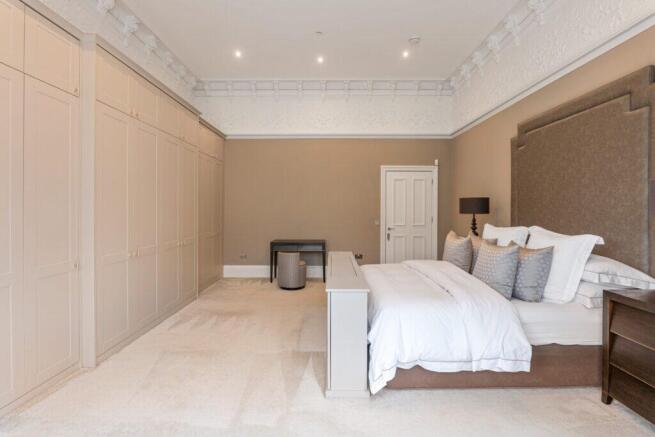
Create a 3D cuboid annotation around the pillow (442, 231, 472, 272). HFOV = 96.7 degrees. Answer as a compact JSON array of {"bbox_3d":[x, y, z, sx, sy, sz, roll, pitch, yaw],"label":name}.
[{"bbox_3d":[1.530,0.383,3.400,0.170,0.450,0.460,15,0,-5],"label":"pillow"}]

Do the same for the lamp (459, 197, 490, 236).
[{"bbox_3d":[2.130,0.065,4.200,0.420,0.740,0.420,0,1,0],"label":"lamp"}]

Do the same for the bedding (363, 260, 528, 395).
[{"bbox_3d":[0.890,0.885,2.920,1.180,0.680,1.800,0,1,0],"label":"bedding"}]

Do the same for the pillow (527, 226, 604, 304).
[{"bbox_3d":[1.965,0.390,2.620,0.190,0.520,0.760,26,0,-3],"label":"pillow"}]

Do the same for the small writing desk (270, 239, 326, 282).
[{"bbox_3d":[-0.540,0.815,5.560,1.020,0.750,0.400,0,1,0],"label":"small writing desk"}]

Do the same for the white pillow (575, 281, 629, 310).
[{"bbox_3d":[2.120,0.565,2.460,0.480,0.160,0.720,0,1,0],"label":"white pillow"}]

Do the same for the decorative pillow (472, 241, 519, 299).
[{"bbox_3d":[1.490,0.435,2.540,0.170,0.450,0.460,18,-1,-8],"label":"decorative pillow"}]

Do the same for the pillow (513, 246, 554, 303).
[{"bbox_3d":[1.730,0.430,2.490,0.170,0.450,0.460,16,0,-5],"label":"pillow"}]

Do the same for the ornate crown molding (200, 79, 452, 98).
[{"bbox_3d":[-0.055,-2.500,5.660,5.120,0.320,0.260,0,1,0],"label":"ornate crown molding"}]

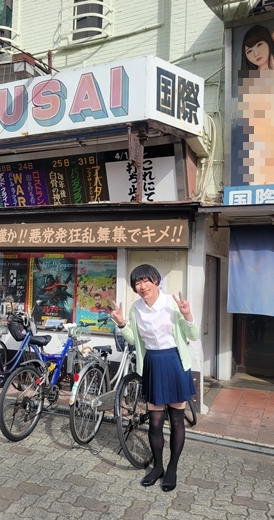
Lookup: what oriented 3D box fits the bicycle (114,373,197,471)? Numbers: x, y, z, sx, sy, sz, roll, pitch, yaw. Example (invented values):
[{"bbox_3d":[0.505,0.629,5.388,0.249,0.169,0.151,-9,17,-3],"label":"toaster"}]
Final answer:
[{"bbox_3d":[0.230,1.130,3.500,0.600,1.000,1.750,0,-4,28],"label":"bicycle"}]

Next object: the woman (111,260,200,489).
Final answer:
[{"bbox_3d":[0.125,0.795,2.740,0.600,1.540,0.400,1,-3,12],"label":"woman"}]

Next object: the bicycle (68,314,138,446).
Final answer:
[{"bbox_3d":[-0.200,1.095,3.750,0.570,1.060,1.770,0,-3,22],"label":"bicycle"}]

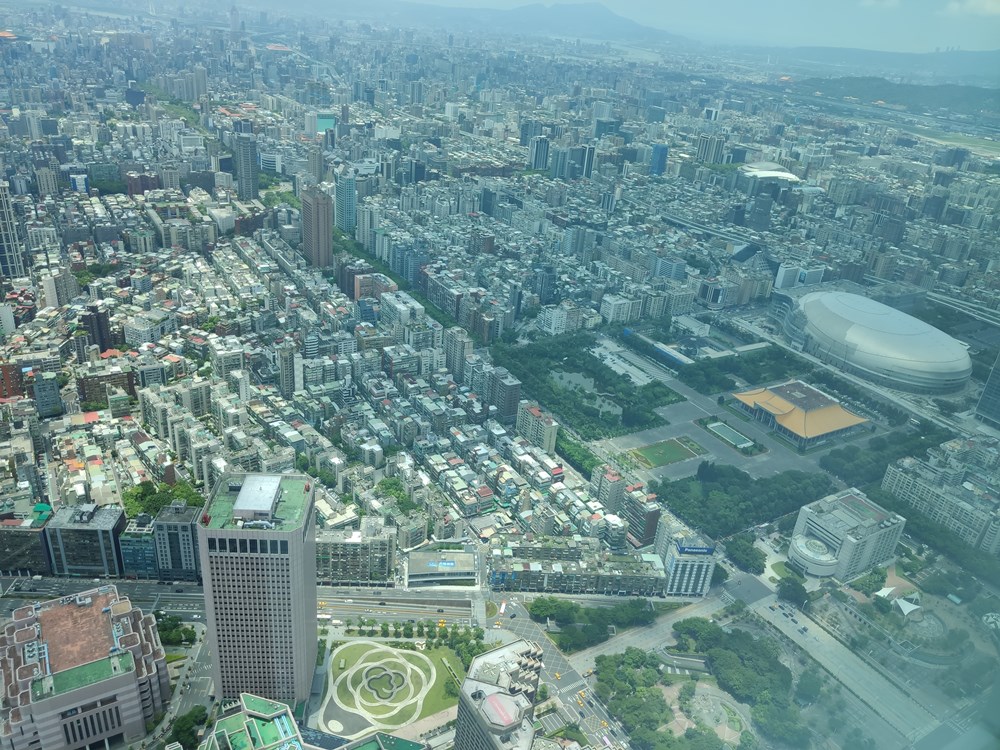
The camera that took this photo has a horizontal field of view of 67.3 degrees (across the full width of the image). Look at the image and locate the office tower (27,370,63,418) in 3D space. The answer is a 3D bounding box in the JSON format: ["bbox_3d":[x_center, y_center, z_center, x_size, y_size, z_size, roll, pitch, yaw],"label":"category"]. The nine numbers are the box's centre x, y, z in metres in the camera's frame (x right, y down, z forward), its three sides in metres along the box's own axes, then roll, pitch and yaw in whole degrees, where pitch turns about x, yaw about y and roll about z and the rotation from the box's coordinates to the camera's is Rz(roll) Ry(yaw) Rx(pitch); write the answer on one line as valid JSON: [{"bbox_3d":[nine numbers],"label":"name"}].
[{"bbox_3d":[-423.670,17.110,703.000,20.250,39.400,19.000,-12,31,-33],"label":"office tower"}]

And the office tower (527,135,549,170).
[{"bbox_3d":[105.230,-597.030,2029.920,40.910,77.990,30.270,-10,30,-30],"label":"office tower"}]

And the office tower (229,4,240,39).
[{"bbox_3d":[-1576.830,-2066.470,4470.840,52.000,245.000,50.000,-3,27,-18],"label":"office tower"}]

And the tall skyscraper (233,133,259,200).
[{"bbox_3d":[-480.480,-389.010,1420.840,34.000,128.000,30.000,-9,30,-28],"label":"tall skyscraper"}]

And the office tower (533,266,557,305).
[{"bbox_3d":[65.710,-131.310,1097.940,14.620,51.120,28.630,-10,30,-29],"label":"office tower"}]

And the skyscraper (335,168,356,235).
[{"bbox_3d":[-272.350,-306.160,1325.240,16.850,100.700,57.650,-10,30,-29],"label":"skyscraper"}]

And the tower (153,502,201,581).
[{"bbox_3d":[-225.750,118.450,527.690,25.500,52.000,18.500,2,26,-7],"label":"tower"}]

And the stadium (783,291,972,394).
[{"bbox_3d":[511.550,-56.310,1017.470,186.000,64.000,252.000,-9,30,-27],"label":"stadium"}]

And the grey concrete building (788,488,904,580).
[{"bbox_3d":[283.620,132.490,621.190,83.930,40.100,50.570,-10,30,-30],"label":"grey concrete building"}]

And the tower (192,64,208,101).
[{"bbox_3d":[-1009.010,-977.970,2531.260,39.000,110.000,34.000,-9,30,-28],"label":"tower"}]

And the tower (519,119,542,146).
[{"bbox_3d":[97.010,-753.520,2341.000,41.590,80.180,48.920,-10,30,-29],"label":"tower"}]

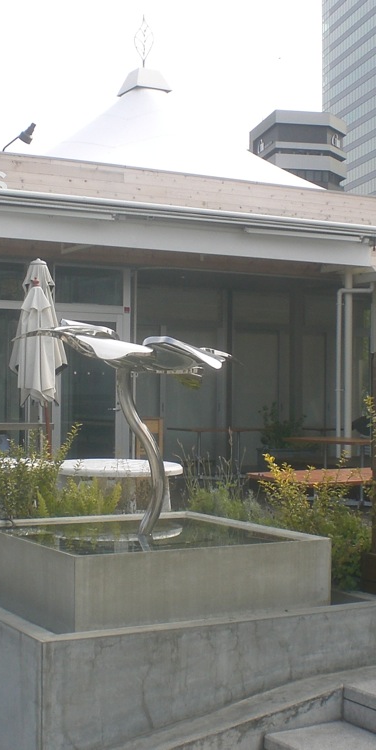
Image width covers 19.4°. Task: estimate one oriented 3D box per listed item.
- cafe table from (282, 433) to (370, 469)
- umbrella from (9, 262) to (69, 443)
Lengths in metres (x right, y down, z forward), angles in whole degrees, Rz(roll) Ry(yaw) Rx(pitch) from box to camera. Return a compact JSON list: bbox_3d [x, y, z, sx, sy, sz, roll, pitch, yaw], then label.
[{"bbox_3d":[1.752,1.104,12.328,0.740,0.740,1.280,1,-1,-30],"label":"cafe table"},{"bbox_3d":[-1.357,0.185,9.900,0.520,2.450,0.520,1,-1,-30],"label":"umbrella"}]

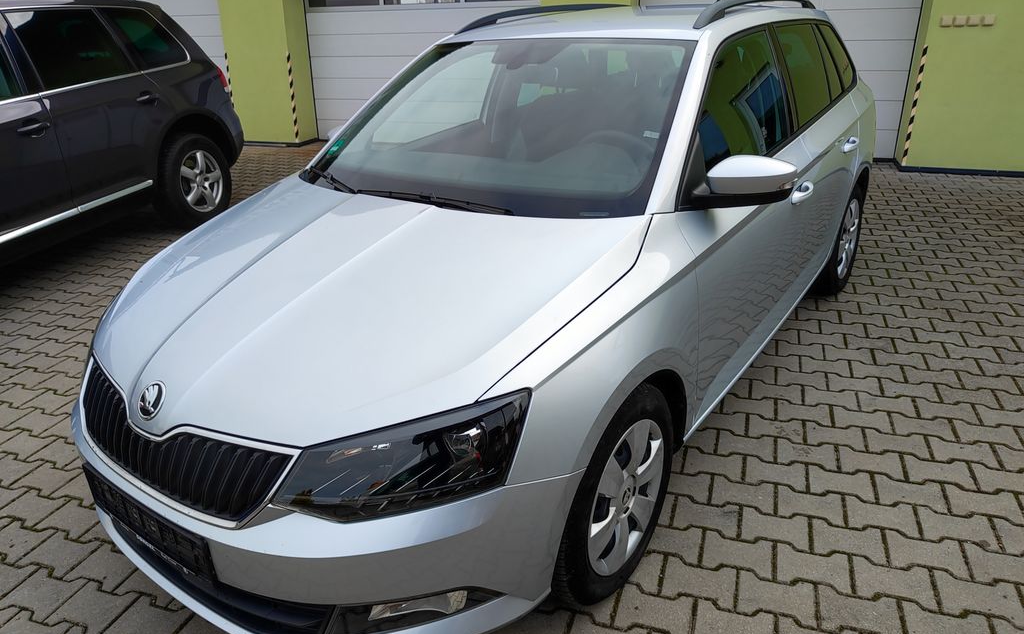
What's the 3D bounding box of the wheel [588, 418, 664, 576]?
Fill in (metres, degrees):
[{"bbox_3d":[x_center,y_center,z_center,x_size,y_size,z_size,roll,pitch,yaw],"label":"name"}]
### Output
[{"bbox_3d":[0.252,0.454,1.806,0.150,0.410,0.410,14,29,34],"label":"wheel"}]

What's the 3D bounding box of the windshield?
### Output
[{"bbox_3d":[-0.064,-0.709,2.277,1.400,0.130,0.800,14,61,34],"label":"windshield"}]

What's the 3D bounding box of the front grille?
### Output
[{"bbox_3d":[-0.808,0.284,1.560,0.860,0.200,0.160,14,29,34],"label":"front grille"}]

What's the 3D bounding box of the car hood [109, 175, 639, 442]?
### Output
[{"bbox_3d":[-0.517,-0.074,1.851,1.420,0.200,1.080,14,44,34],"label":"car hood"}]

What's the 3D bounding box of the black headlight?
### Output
[{"bbox_3d":[-0.205,0.273,1.333,0.380,0.220,0.390,14,29,34],"label":"black headlight"}]

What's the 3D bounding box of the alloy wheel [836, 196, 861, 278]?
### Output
[{"bbox_3d":[1.710,-0.417,3.598,0.150,0.410,0.410,14,29,34],"label":"alloy wheel"}]

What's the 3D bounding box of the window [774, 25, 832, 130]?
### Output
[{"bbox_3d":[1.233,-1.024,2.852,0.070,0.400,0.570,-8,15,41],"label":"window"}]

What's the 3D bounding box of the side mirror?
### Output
[{"bbox_3d":[0.635,-0.366,1.868,0.240,0.160,0.190,14,29,34],"label":"side mirror"}]

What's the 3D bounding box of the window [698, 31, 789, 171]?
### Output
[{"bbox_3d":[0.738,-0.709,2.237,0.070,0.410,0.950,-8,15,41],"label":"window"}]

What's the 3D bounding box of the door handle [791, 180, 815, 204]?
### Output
[{"bbox_3d":[1.069,-0.461,2.488,0.055,0.055,0.210,14,29,34],"label":"door handle"}]

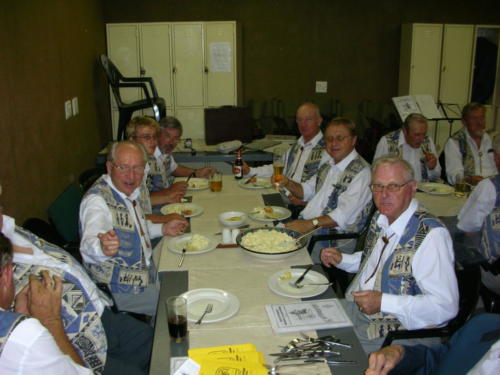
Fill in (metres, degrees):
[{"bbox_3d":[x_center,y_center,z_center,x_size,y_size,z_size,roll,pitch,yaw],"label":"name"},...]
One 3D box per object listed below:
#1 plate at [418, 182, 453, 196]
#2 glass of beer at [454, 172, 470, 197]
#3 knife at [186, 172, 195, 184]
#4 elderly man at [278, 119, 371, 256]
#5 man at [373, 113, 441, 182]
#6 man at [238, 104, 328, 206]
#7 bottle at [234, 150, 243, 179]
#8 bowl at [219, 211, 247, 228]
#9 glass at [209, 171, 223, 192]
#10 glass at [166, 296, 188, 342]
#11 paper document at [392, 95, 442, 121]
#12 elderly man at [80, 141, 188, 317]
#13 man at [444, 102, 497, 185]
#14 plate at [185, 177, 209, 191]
[{"bbox_3d":[1.280,0.019,3.483,0.260,0.025,0.260,0,18,0],"label":"plate"},{"bbox_3d":[1.411,-0.021,3.333,0.085,0.145,0.085,0,19,0],"label":"glass of beer"},{"bbox_3d":[-0.399,-0.039,3.250,0.015,0.020,0.190,12,59,32],"label":"knife"},{"bbox_3d":[0.430,0.269,2.884,0.780,1.330,0.600,-8,20,-23],"label":"elderly man"},{"bbox_3d":[1.120,0.069,3.693,0.530,1.220,0.720,-2,19,-7],"label":"man"},{"bbox_3d":[0.285,0.054,3.688,0.740,1.300,0.580,-10,20,-30],"label":"man"},{"bbox_3d":[-0.081,-0.171,3.748,0.060,0.213,0.060,0,18,0],"label":"bottle"},{"bbox_3d":[-0.098,0.187,2.885,0.155,0.052,0.155,0,18,0],"label":"bowl"},{"bbox_3d":[-0.230,-0.038,3.474,0.086,0.123,0.086,0,18,0],"label":"glass"},{"bbox_3d":[-0.257,0.474,1.812,0.072,0.152,0.072,0,18,0],"label":"glass"},{"bbox_3d":[1.607,-0.761,4.850,0.410,0.020,0.290,-5,60,-12],"label":"paper document"},{"bbox_3d":[-0.470,0.453,2.366,0.780,1.320,0.600,12,22,33],"label":"elderly man"},{"bbox_3d":[1.630,0.032,3.701,0.530,1.280,0.720,-6,19,-17],"label":"man"},{"bbox_3d":[-0.406,-0.018,3.572,0.260,0.025,0.260,0,18,0],"label":"plate"}]

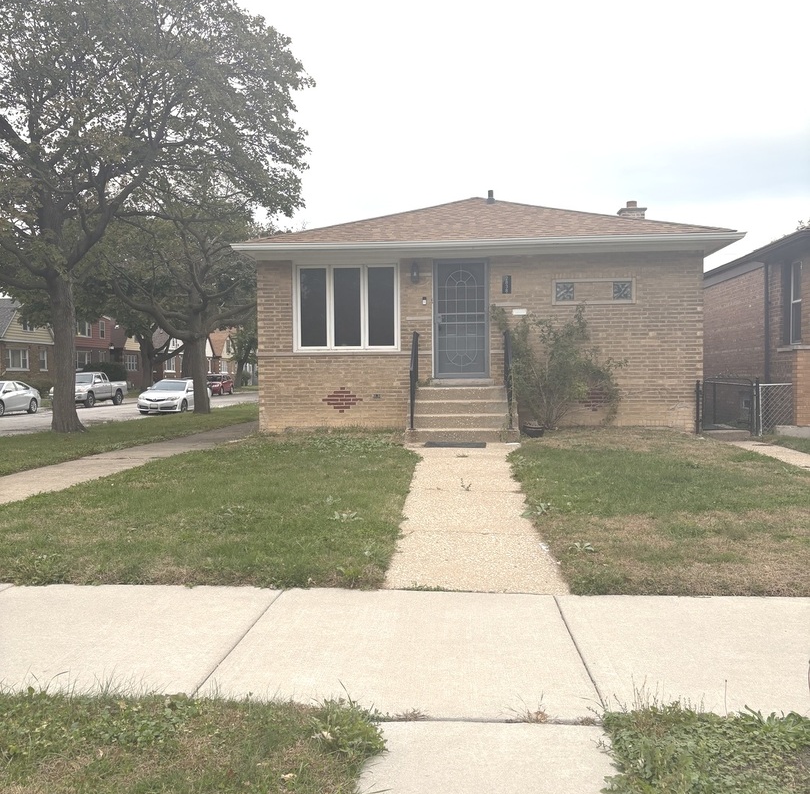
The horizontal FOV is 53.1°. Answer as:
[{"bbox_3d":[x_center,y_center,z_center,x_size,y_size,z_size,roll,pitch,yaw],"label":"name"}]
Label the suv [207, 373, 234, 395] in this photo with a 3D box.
[{"bbox_3d":[-14.988,-1.006,64.759,1.830,1.680,4.600,0,2,5],"label":"suv"}]

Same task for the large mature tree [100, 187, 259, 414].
[{"bbox_3d":[-8.413,-3.843,32.453,7.200,9.000,7.200,0,2,5],"label":"large mature tree"}]

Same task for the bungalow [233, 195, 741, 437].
[{"bbox_3d":[1.721,-2.036,19.368,8.450,4.880,12.200,0,2,5],"label":"bungalow"}]

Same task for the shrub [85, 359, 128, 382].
[{"bbox_3d":[-21.228,-1.403,57.761,2.100,2.270,2.700,0,2,5],"label":"shrub"}]

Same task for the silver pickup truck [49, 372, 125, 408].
[{"bbox_3d":[-16.581,-0.405,42.621,1.910,1.800,5.500,0,2,5],"label":"silver pickup truck"}]

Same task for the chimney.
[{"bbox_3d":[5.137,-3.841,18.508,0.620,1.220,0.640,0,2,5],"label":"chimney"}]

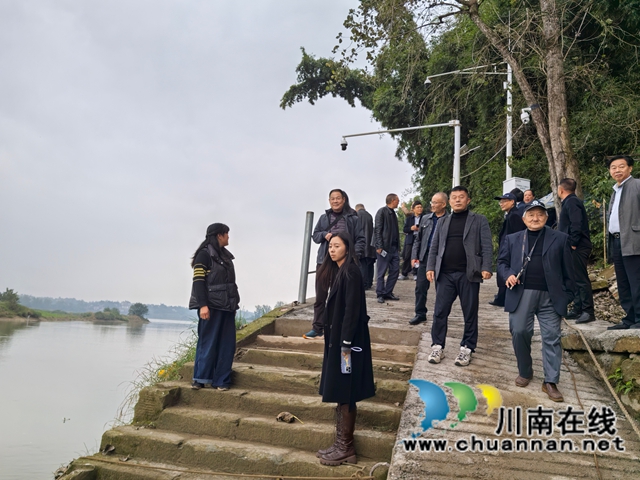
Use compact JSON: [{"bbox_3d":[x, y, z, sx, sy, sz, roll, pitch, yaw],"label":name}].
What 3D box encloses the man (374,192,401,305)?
[{"bbox_3d":[1.107,0.114,7.891,0.360,1.710,0.470,-2,-11,32],"label":"man"}]

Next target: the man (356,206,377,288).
[{"bbox_3d":[0.881,0.125,9.588,0.500,1.670,0.330,8,-10,-20],"label":"man"}]

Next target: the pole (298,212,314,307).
[{"bbox_3d":[-0.200,0.267,7.820,0.120,1.450,0.120,5,-9,0],"label":"pole"}]

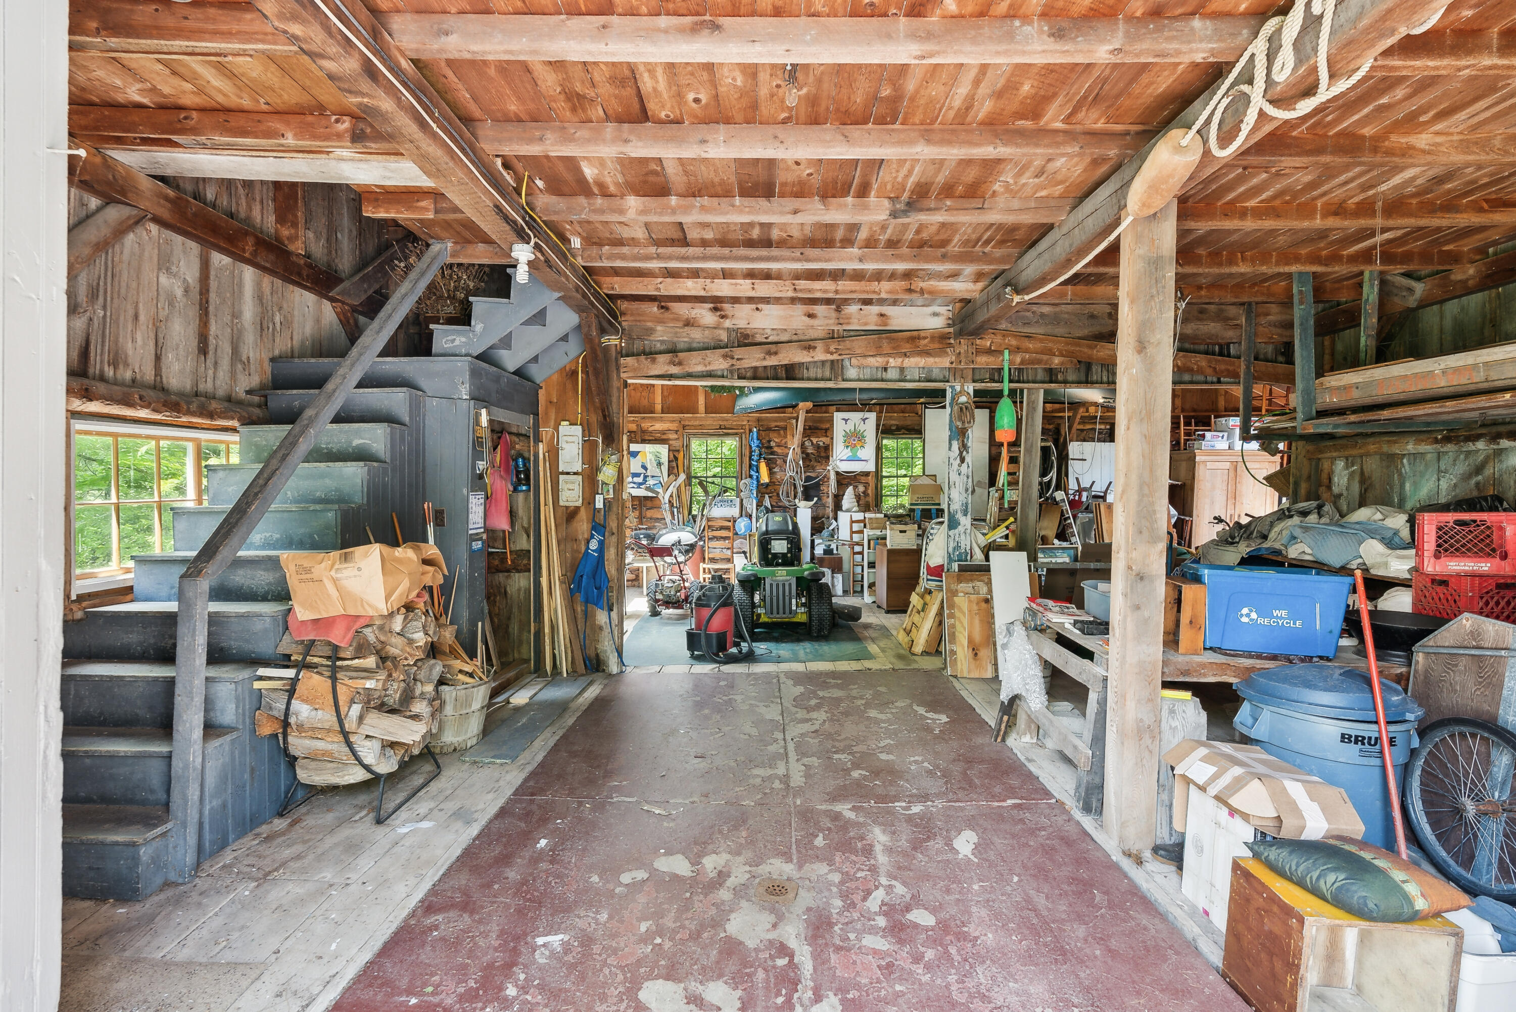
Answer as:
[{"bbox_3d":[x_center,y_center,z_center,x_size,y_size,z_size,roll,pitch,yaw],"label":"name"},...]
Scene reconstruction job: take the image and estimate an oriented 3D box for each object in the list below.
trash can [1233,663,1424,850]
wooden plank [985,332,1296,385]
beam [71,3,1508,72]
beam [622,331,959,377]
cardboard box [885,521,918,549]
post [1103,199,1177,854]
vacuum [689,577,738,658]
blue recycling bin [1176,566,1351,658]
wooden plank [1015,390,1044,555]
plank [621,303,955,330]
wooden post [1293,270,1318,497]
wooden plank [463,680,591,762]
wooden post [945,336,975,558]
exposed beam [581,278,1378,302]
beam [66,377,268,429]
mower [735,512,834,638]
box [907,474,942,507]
[{"bbox_3d":[2.150,0.994,2.720,0.580,0.710,0.580,1,2,1],"label":"trash can"},{"bbox_3d":[2.928,-1.137,5.500,2.426,0.145,0.045,7,2,0],"label":"wooden plank"},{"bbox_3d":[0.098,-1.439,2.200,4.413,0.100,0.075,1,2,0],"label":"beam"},{"bbox_3d":[0.235,-1.150,5.418,2.540,0.150,0.080,-5,1,1],"label":"beam"},{"bbox_3d":[1.577,0.318,7.850,0.320,0.265,0.390,1,2,1],"label":"cardboard box"},{"bbox_3d":[1.503,0.083,2.833,0.160,2.510,0.150,1,2,1],"label":"post"},{"bbox_3d":[-0.388,0.943,6.100,0.400,0.650,0.420,0,2,-16],"label":"vacuum"},{"bbox_3d":[2.313,0.456,3.282,0.580,0.335,0.410,3,2,19],"label":"blue recycling bin"},{"bbox_3d":[2.083,0.187,5.612,0.140,2.190,0.140,4,2,1],"label":"wooden plank"},{"bbox_3d":[0.206,-1.441,5.430,2.523,0.170,0.030,1,2,0],"label":"plank"},{"bbox_3d":[3.180,-0.703,4.163,0.110,1.310,0.080,1,2,1],"label":"wooden post"},{"bbox_3d":[-1.345,1.254,4.410,0.250,0.030,1.600,1,2,2],"label":"wooden plank"},{"bbox_3d":[1.541,-0.013,5.469,0.190,2.560,0.190,1,2,1],"label":"wooden post"},{"bbox_3d":[1.554,-1.517,5.000,5.332,0.100,0.090,0,2,0],"label":"exposed beam"},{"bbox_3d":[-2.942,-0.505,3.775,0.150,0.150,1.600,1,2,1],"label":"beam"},{"bbox_3d":[0.250,0.619,7.222,0.930,1.150,1.650,1,2,1],"label":"mower"},{"bbox_3d":[1.951,-0.181,8.400,0.390,0.380,0.360,1,2,1],"label":"box"}]

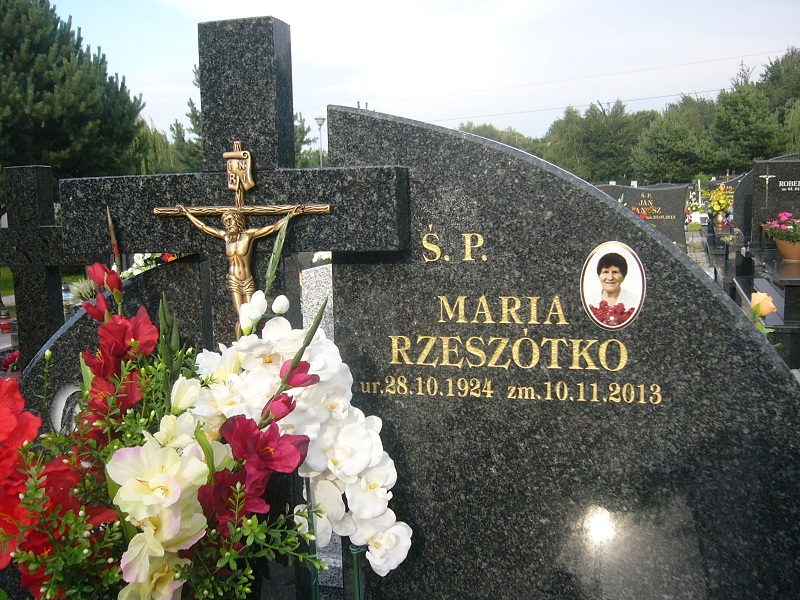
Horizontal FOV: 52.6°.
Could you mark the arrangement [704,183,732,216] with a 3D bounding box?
[{"bbox_3d":[4.068,-1.292,10.300,0.420,0.405,0.360,1,7,19],"label":"arrangement"}]

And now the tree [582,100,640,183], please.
[{"bbox_3d":[12.517,-8.304,48.133,3.700,7.052,3.700,1,7,19],"label":"tree"}]

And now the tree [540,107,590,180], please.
[{"bbox_3d":[10.195,-8.455,50.140,3.600,6.996,3.600,1,7,19],"label":"tree"}]

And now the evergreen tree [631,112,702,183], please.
[{"bbox_3d":[14.574,-7.276,44.123,4.200,5.836,4.200,1,7,19],"label":"evergreen tree"}]

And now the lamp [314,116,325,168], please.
[{"bbox_3d":[-3.437,-5.431,35.129,0.470,5.014,0.470,1,7,19],"label":"lamp"}]

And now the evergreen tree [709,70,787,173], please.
[{"bbox_3d":[18.870,-8.573,44.118,4.800,8.228,4.800,1,7,19],"label":"evergreen tree"}]

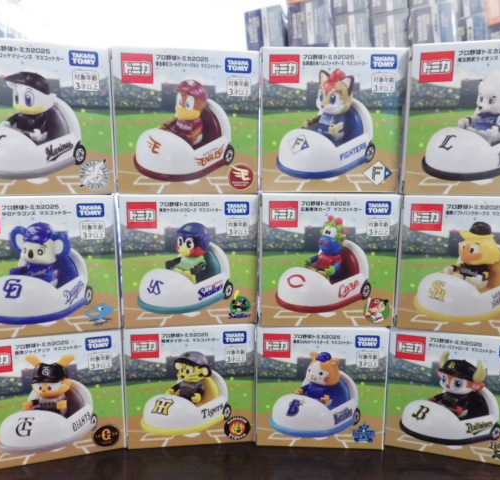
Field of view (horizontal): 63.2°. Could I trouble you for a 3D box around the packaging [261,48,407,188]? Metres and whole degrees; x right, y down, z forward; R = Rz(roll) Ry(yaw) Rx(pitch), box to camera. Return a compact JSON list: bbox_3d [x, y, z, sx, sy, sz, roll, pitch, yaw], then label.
[{"bbox_3d":[0.047,-0.069,0.251,0.081,0.081,0.043,0,9,0],"label":"packaging"}]

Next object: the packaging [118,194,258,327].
[{"bbox_3d":[-0.037,0.010,0.265,0.081,0.081,0.043,-1,9,-7],"label":"packaging"}]

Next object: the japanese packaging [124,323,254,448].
[{"bbox_3d":[-0.039,0.090,0.277,0.081,0.081,0.043,-1,9,-6],"label":"japanese packaging"}]

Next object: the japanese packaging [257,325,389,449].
[{"bbox_3d":[0.046,0.090,0.276,0.081,0.081,0.043,1,9,2],"label":"japanese packaging"}]

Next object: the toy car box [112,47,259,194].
[{"bbox_3d":[-0.037,-0.070,0.254,0.081,0.081,0.043,-1,9,-6],"label":"toy car box"}]

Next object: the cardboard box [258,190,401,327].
[{"bbox_3d":[0.047,0.011,0.264,0.081,0.081,0.043,0,9,0],"label":"cardboard box"}]

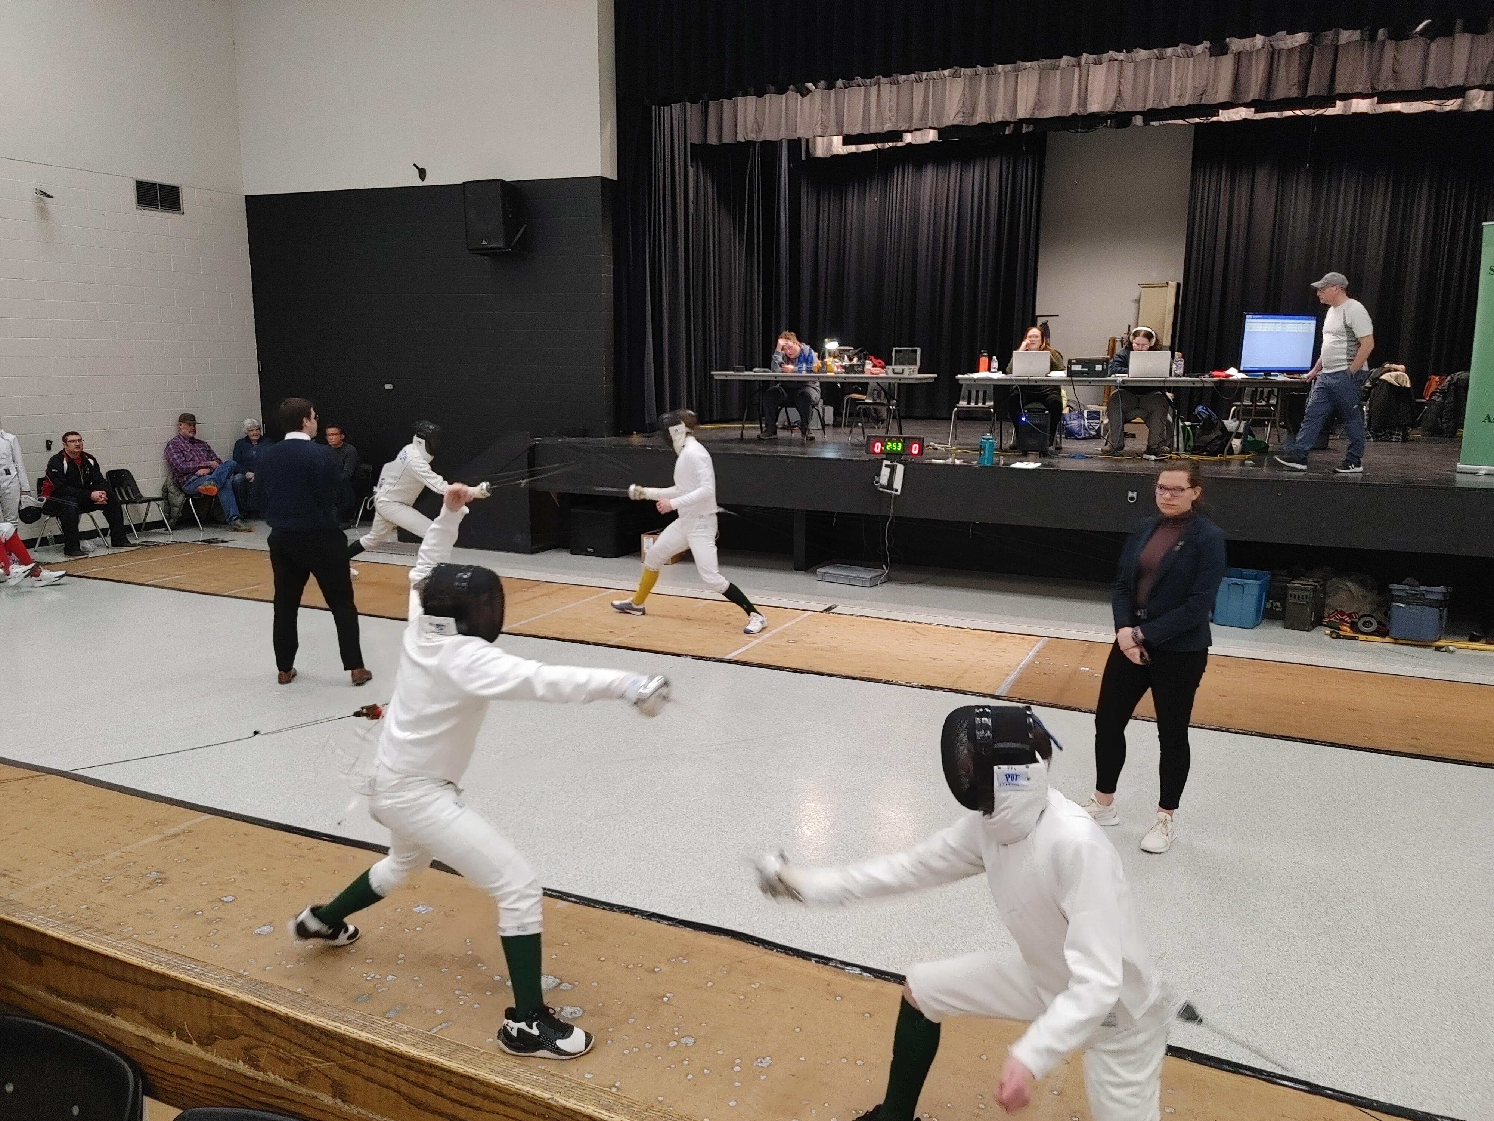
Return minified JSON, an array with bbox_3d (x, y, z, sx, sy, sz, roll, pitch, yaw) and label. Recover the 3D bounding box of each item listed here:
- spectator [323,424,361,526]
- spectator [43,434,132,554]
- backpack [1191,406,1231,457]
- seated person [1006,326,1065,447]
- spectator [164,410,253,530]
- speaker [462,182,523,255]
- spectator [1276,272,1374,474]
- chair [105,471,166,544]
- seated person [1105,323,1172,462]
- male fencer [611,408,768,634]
[{"bbox_3d":[-5.206,-1.069,14.098,0.540,1.240,0.800,3,11,14],"label":"spectator"},{"bbox_3d":[-7.221,-0.759,12.221,0.860,1.260,0.700,6,12,28],"label":"spectator"},{"bbox_3d":[4.765,-1.337,11.538,0.370,0.480,0.320,5,11,25],"label":"backpack"},{"bbox_3d":[3.091,-1.877,12.160,0.560,1.300,0.780,5,11,25],"label":"seated person"},{"bbox_3d":[-6.496,-1.069,13.616,1.050,1.380,0.700,5,11,24],"label":"spectator"},{"bbox_3d":[-2.830,-3.852,12.554,0.510,0.700,0.400,6,14,27],"label":"speaker"},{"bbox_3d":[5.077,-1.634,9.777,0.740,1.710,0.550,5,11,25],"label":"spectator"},{"bbox_3d":[-7.145,-0.675,13.183,0.520,0.750,0.470,5,11,24],"label":"chair"},{"bbox_3d":[4.072,-1.773,11.725,0.640,1.270,0.780,5,11,24],"label":"seated person"},{"bbox_3d":[-0.525,-0.374,9.267,1.420,1.740,0.540,4,11,16],"label":"male fencer"}]

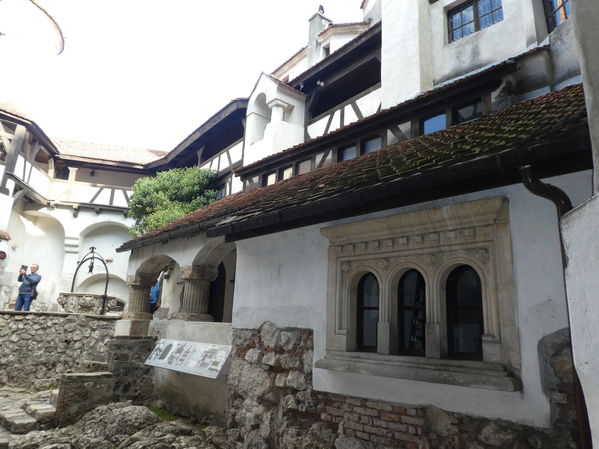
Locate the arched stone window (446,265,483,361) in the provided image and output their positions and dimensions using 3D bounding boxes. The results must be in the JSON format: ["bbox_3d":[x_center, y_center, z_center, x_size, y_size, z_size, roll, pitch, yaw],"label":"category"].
[{"bbox_3d":[1.546,0.815,3.921,0.410,0.910,0.170,-9,-17,41],"label":"arched stone window"}]

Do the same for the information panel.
[{"bbox_3d":[-1.648,1.906,6.018,1.800,0.530,0.040,-9,-62,41],"label":"information panel"}]

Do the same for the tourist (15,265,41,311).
[{"bbox_3d":[-7.716,1.989,11.800,0.550,1.740,0.550,-4,-14,25],"label":"tourist"}]

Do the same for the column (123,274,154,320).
[{"bbox_3d":[-3.253,1.462,8.404,0.460,0.920,0.460,-9,-17,41],"label":"column"}]

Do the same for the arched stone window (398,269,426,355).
[{"bbox_3d":[1.155,0.882,4.265,0.410,0.910,0.170,-9,-17,41],"label":"arched stone window"}]

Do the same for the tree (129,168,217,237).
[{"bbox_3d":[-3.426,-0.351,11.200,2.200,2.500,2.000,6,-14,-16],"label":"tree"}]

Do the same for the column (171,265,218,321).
[{"bbox_3d":[-1.792,1.162,7.145,0.500,0.950,0.500,-9,-17,41],"label":"column"}]

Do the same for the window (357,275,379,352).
[{"bbox_3d":[0.761,0.955,4.611,0.410,0.910,0.170,-9,-17,41],"label":"window"}]

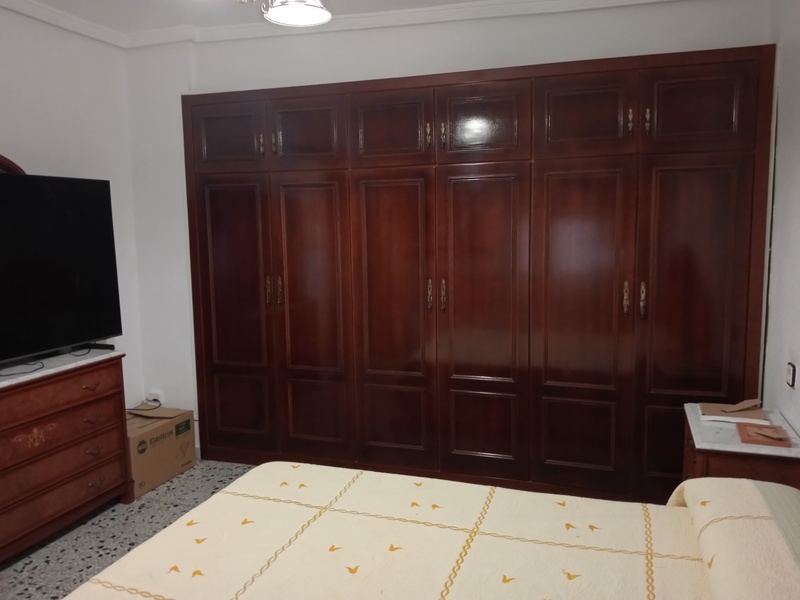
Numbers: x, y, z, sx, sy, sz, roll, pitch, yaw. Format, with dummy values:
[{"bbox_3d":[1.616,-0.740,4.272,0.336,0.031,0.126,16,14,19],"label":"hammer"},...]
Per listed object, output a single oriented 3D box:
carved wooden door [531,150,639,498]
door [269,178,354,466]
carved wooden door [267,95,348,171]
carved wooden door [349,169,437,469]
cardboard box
[{"bbox_3d":[0.911,0.138,3.253,0.494,1.673,0.040,1,7,18],"label":"carved wooden door"},{"bbox_3d":[-0.496,0.104,3.719,0.494,1.673,0.040,1,7,18],"label":"door"},{"bbox_3d":[-0.512,-0.921,3.595,0.494,0.394,0.040,1,7,18],"label":"carved wooden door"},{"bbox_3d":[-0.027,0.116,3.564,0.494,1.673,0.040,1,7,18],"label":"carved wooden door"},{"bbox_3d":[-1.519,0.871,3.768,0.366,0.348,0.529,1,7,18],"label":"cardboard box"}]

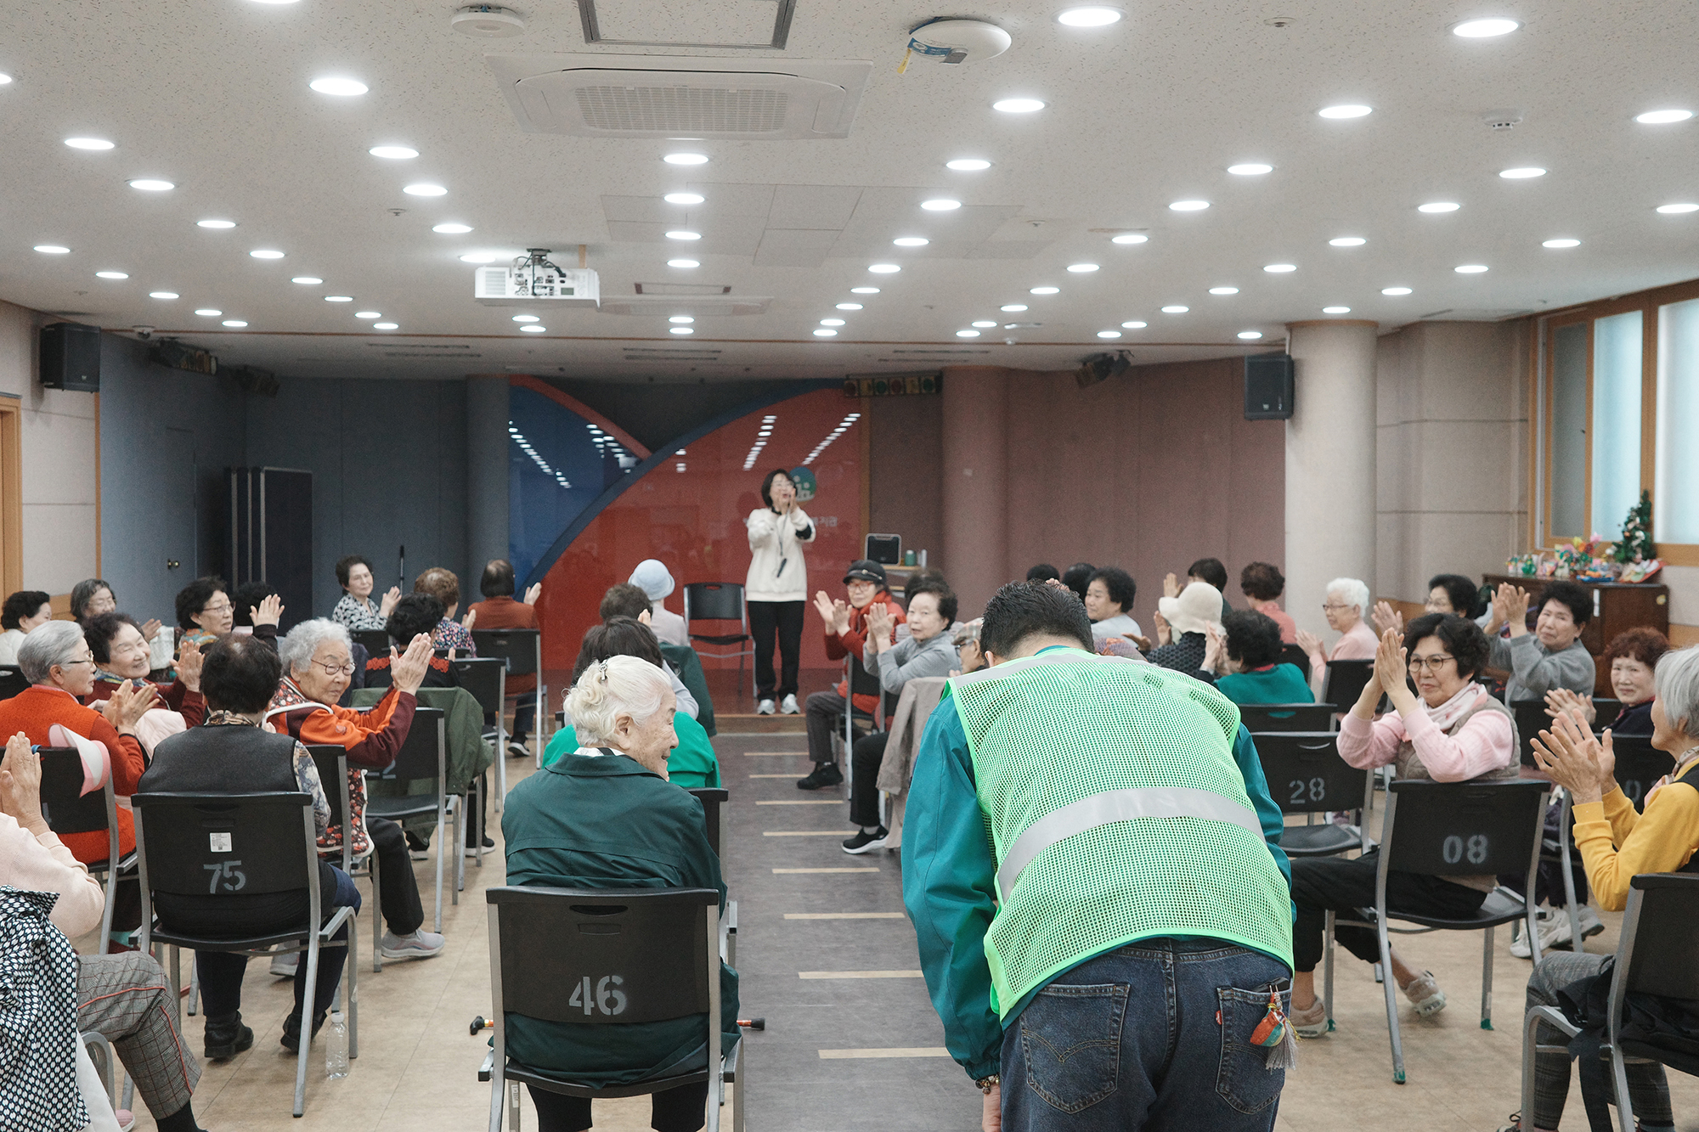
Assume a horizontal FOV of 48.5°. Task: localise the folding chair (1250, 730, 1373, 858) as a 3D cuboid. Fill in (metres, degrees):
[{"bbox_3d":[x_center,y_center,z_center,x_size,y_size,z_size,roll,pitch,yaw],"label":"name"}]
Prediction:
[{"bbox_3d":[1.426,0.918,6.301,0.490,0.785,0.540,0,2,-8],"label":"folding chair"}]

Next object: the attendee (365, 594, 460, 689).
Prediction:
[{"bbox_3d":[-1.713,0.674,7.725,0.480,1.160,0.780,0,2,3],"label":"attendee"}]

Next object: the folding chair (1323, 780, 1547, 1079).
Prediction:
[{"bbox_3d":[1.637,0.975,5.271,0.505,0.790,0.535,0,2,-1],"label":"folding chair"}]

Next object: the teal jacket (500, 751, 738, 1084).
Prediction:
[{"bbox_3d":[-0.463,0.701,3.829,0.465,0.670,0.400,0,2,3],"label":"teal jacket"}]

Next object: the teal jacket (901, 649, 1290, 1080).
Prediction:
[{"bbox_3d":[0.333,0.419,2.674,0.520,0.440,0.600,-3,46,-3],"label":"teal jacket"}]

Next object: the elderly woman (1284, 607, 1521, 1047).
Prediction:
[{"bbox_3d":[1.529,0.744,5.354,0.620,1.245,0.480,0,2,-18],"label":"elderly woman"}]

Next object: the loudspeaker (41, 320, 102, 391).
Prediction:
[{"bbox_3d":[-4.378,-1.175,10.579,0.240,0.370,0.240,6,5,32],"label":"loudspeaker"}]

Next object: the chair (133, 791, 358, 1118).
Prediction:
[{"bbox_3d":[-1.595,0.977,4.947,0.505,0.790,0.535,0,2,-2],"label":"chair"}]

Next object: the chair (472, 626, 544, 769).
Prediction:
[{"bbox_3d":[-2.003,0.756,11.099,0.490,0.785,0.540,0,2,-6],"label":"chair"}]

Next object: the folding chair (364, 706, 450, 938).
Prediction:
[{"bbox_3d":[-1.727,0.912,6.957,0.505,0.790,0.535,0,2,-6],"label":"folding chair"}]

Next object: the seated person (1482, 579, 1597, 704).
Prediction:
[{"bbox_3d":[2.677,0.670,7.444,0.670,1.225,0.550,0,2,2],"label":"seated person"}]

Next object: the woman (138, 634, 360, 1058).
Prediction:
[{"bbox_3d":[-1.631,0.760,5.153,0.510,1.210,0.640,0,2,1],"label":"woman"}]

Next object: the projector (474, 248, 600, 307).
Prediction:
[{"bbox_3d":[-1.311,-1.233,7.979,0.515,0.216,0.400,0,2,-5],"label":"projector"}]

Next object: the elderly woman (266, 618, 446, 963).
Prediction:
[{"bbox_3d":[-1.533,0.733,5.946,0.660,1.155,0.520,-1,2,-28],"label":"elderly woman"}]

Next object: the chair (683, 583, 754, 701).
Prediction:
[{"bbox_3d":[-0.962,0.553,13.824,0.490,0.785,0.540,0,2,-9],"label":"chair"}]

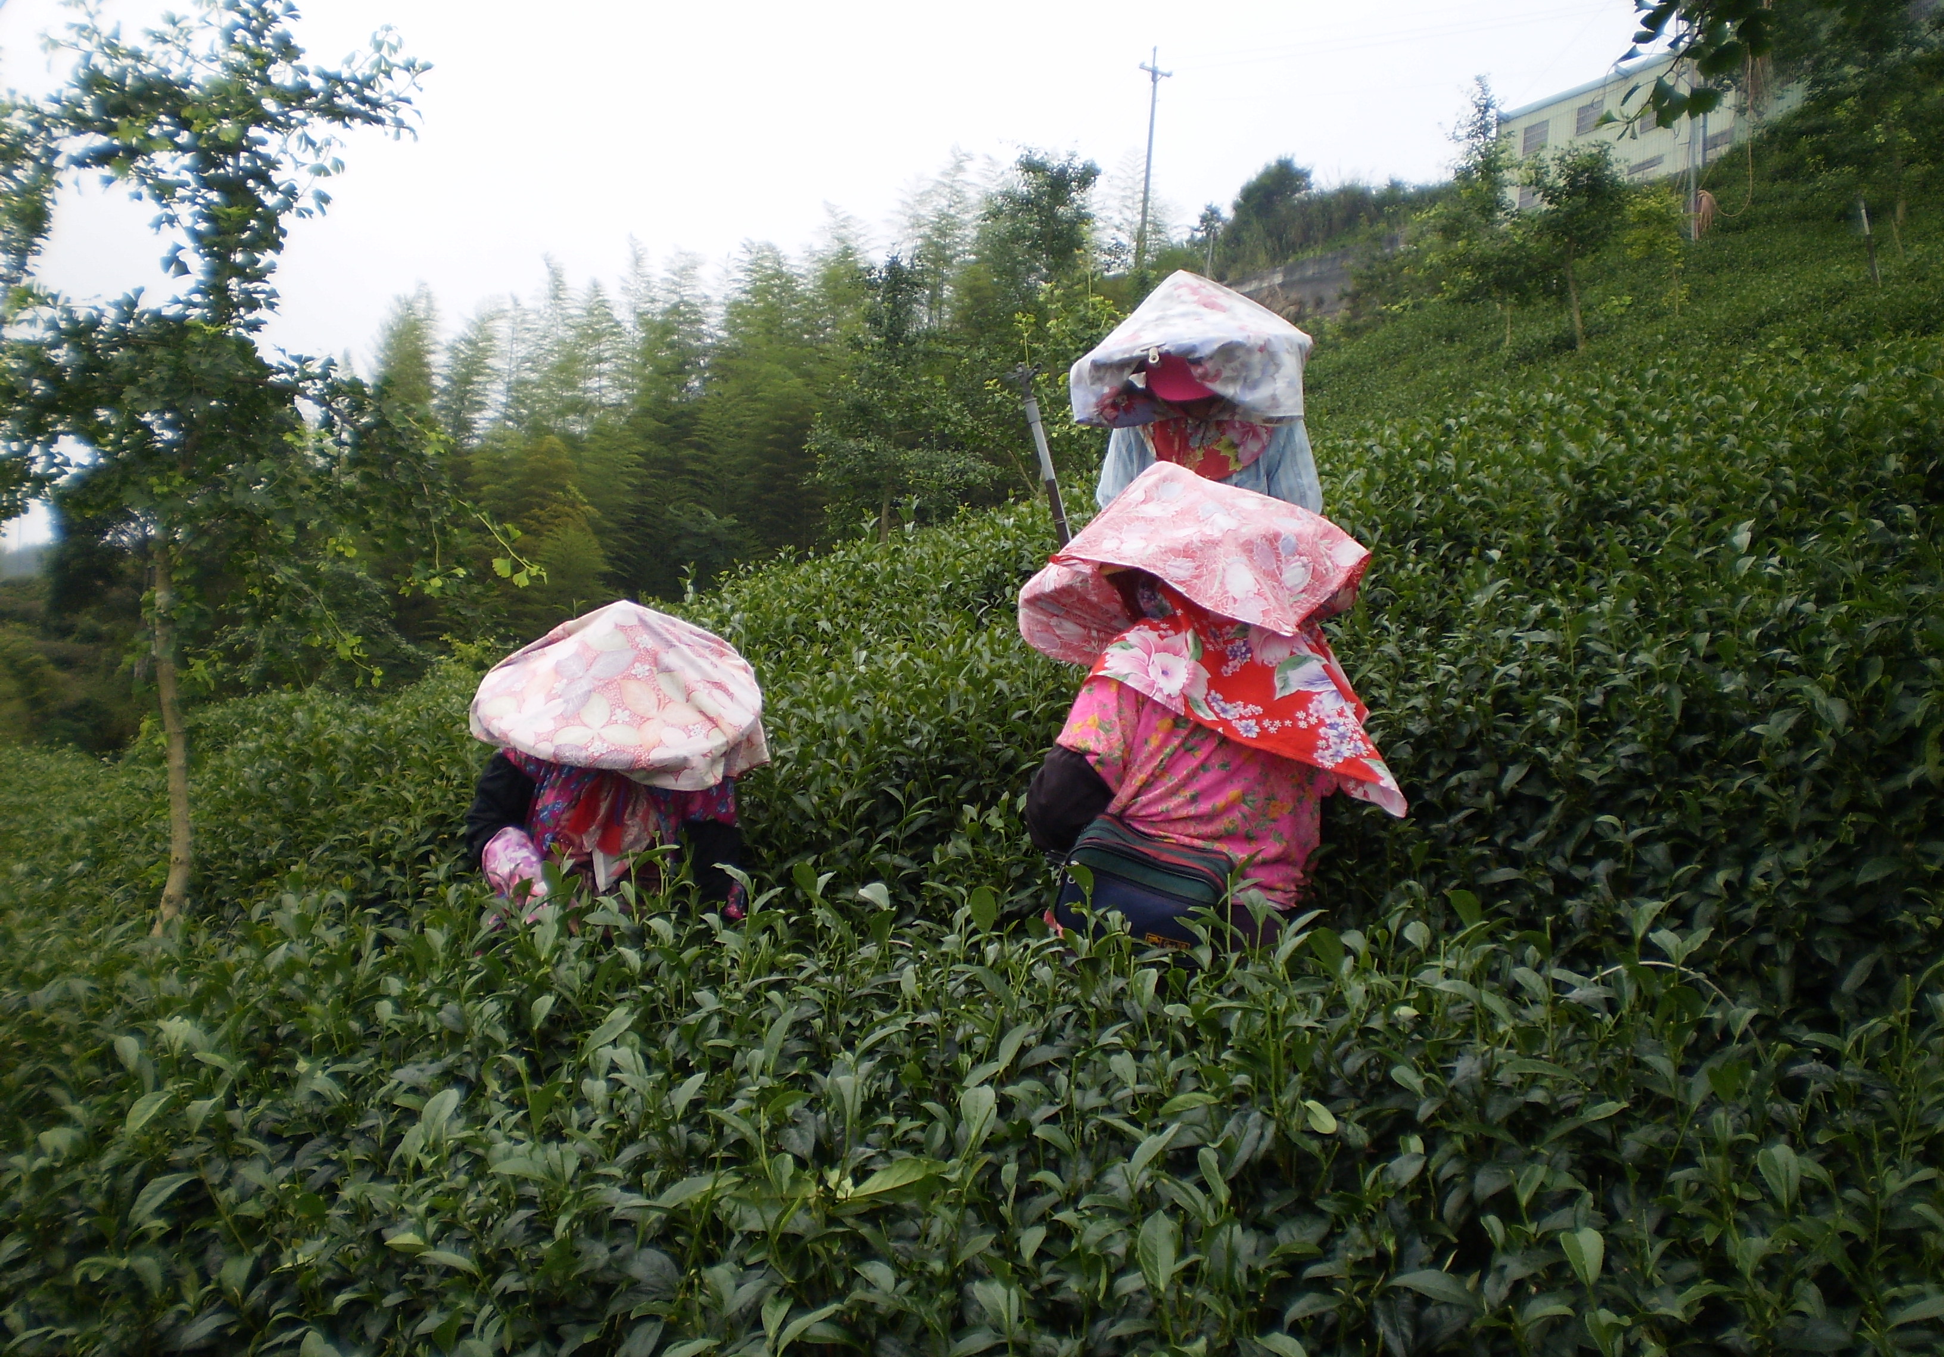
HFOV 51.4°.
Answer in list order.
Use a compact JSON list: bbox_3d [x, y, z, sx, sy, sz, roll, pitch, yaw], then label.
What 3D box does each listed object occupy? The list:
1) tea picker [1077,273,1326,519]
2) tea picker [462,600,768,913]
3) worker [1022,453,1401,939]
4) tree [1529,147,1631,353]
[{"bbox_3d":[0.419,-0.031,4.069,0.520,1.550,0.450,3,1,7],"label":"tea picker"},{"bbox_3d":[-0.628,0.578,3.417,0.540,1.400,0.520,2,1,-3],"label":"tea picker"},{"bbox_3d":[0.298,0.411,3.017,0.540,1.430,0.550,1,2,-37],"label":"worker"},{"bbox_3d":[4.760,-3.202,16.024,0.950,2.000,0.950,2,1,0],"label":"tree"}]

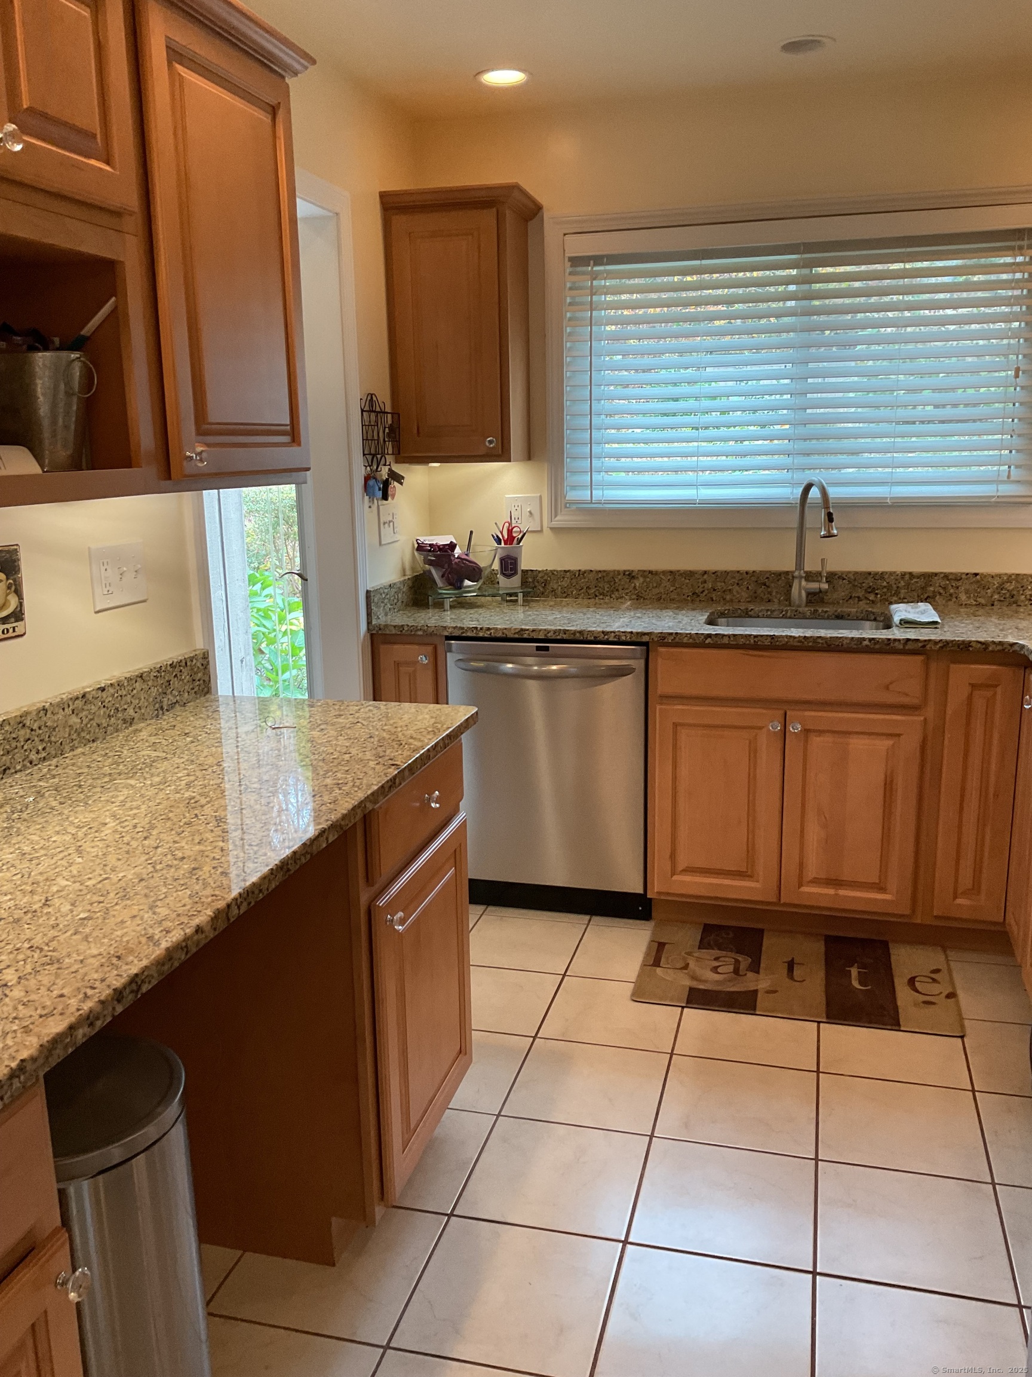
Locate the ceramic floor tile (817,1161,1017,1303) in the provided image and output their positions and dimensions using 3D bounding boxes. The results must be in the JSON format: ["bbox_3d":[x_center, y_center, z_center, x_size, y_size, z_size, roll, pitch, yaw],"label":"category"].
[{"bbox_3d":[0.741,1.017,2.170,0.333,0.010,0.333,2,13,15],"label":"ceramic floor tile"}]

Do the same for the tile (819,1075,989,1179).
[{"bbox_3d":[0.828,0.944,2.491,0.333,0.010,0.333,2,13,15],"label":"tile"}]

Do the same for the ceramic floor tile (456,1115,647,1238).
[{"bbox_3d":[0.082,0.983,2.326,0.331,0.010,0.331,2,13,15],"label":"ceramic floor tile"}]

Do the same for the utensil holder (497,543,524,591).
[{"bbox_3d":[-0.018,-0.391,3.739,0.089,0.141,0.089,-1,13,0],"label":"utensil holder"}]

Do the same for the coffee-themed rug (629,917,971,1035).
[{"bbox_3d":[0.770,0.781,3.184,0.828,0.010,0.512,2,13,15],"label":"coffee-themed rug"}]

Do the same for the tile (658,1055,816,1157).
[{"bbox_3d":[0.495,0.923,2.559,0.331,0.010,0.331,2,13,15],"label":"tile"}]

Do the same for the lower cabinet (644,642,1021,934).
[{"bbox_3d":[0.948,0.232,3.509,1.020,0.832,0.610,2,13,15],"label":"lower cabinet"}]

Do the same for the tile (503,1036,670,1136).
[{"bbox_3d":[0.170,0.916,2.662,0.333,0.010,0.333,2,13,15],"label":"tile"}]

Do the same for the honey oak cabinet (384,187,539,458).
[{"bbox_3d":[-0.144,-1.105,3.594,0.418,0.784,0.360,2,13,15],"label":"honey oak cabinet"}]

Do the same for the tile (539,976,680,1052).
[{"bbox_3d":[0.255,0.837,2.963,0.331,0.010,0.331,2,13,15],"label":"tile"}]

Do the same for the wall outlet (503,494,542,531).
[{"bbox_3d":[0.024,-0.592,3.900,0.124,0.121,0.015,2,13,15],"label":"wall outlet"}]

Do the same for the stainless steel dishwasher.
[{"bbox_3d":[0.159,0.203,3.698,0.602,0.812,0.630,2,13,15],"label":"stainless steel dishwasher"}]

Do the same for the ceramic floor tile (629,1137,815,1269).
[{"bbox_3d":[0.408,0.996,2.240,0.331,0.010,0.331,2,13,15],"label":"ceramic floor tile"}]

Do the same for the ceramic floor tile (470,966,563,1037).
[{"bbox_3d":[-0.073,0.830,3.069,0.333,0.010,0.333,2,13,15],"label":"ceramic floor tile"}]

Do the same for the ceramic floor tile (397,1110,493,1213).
[{"bbox_3d":[-0.245,0.969,2.411,0.331,0.010,0.331,2,13,15],"label":"ceramic floor tile"}]

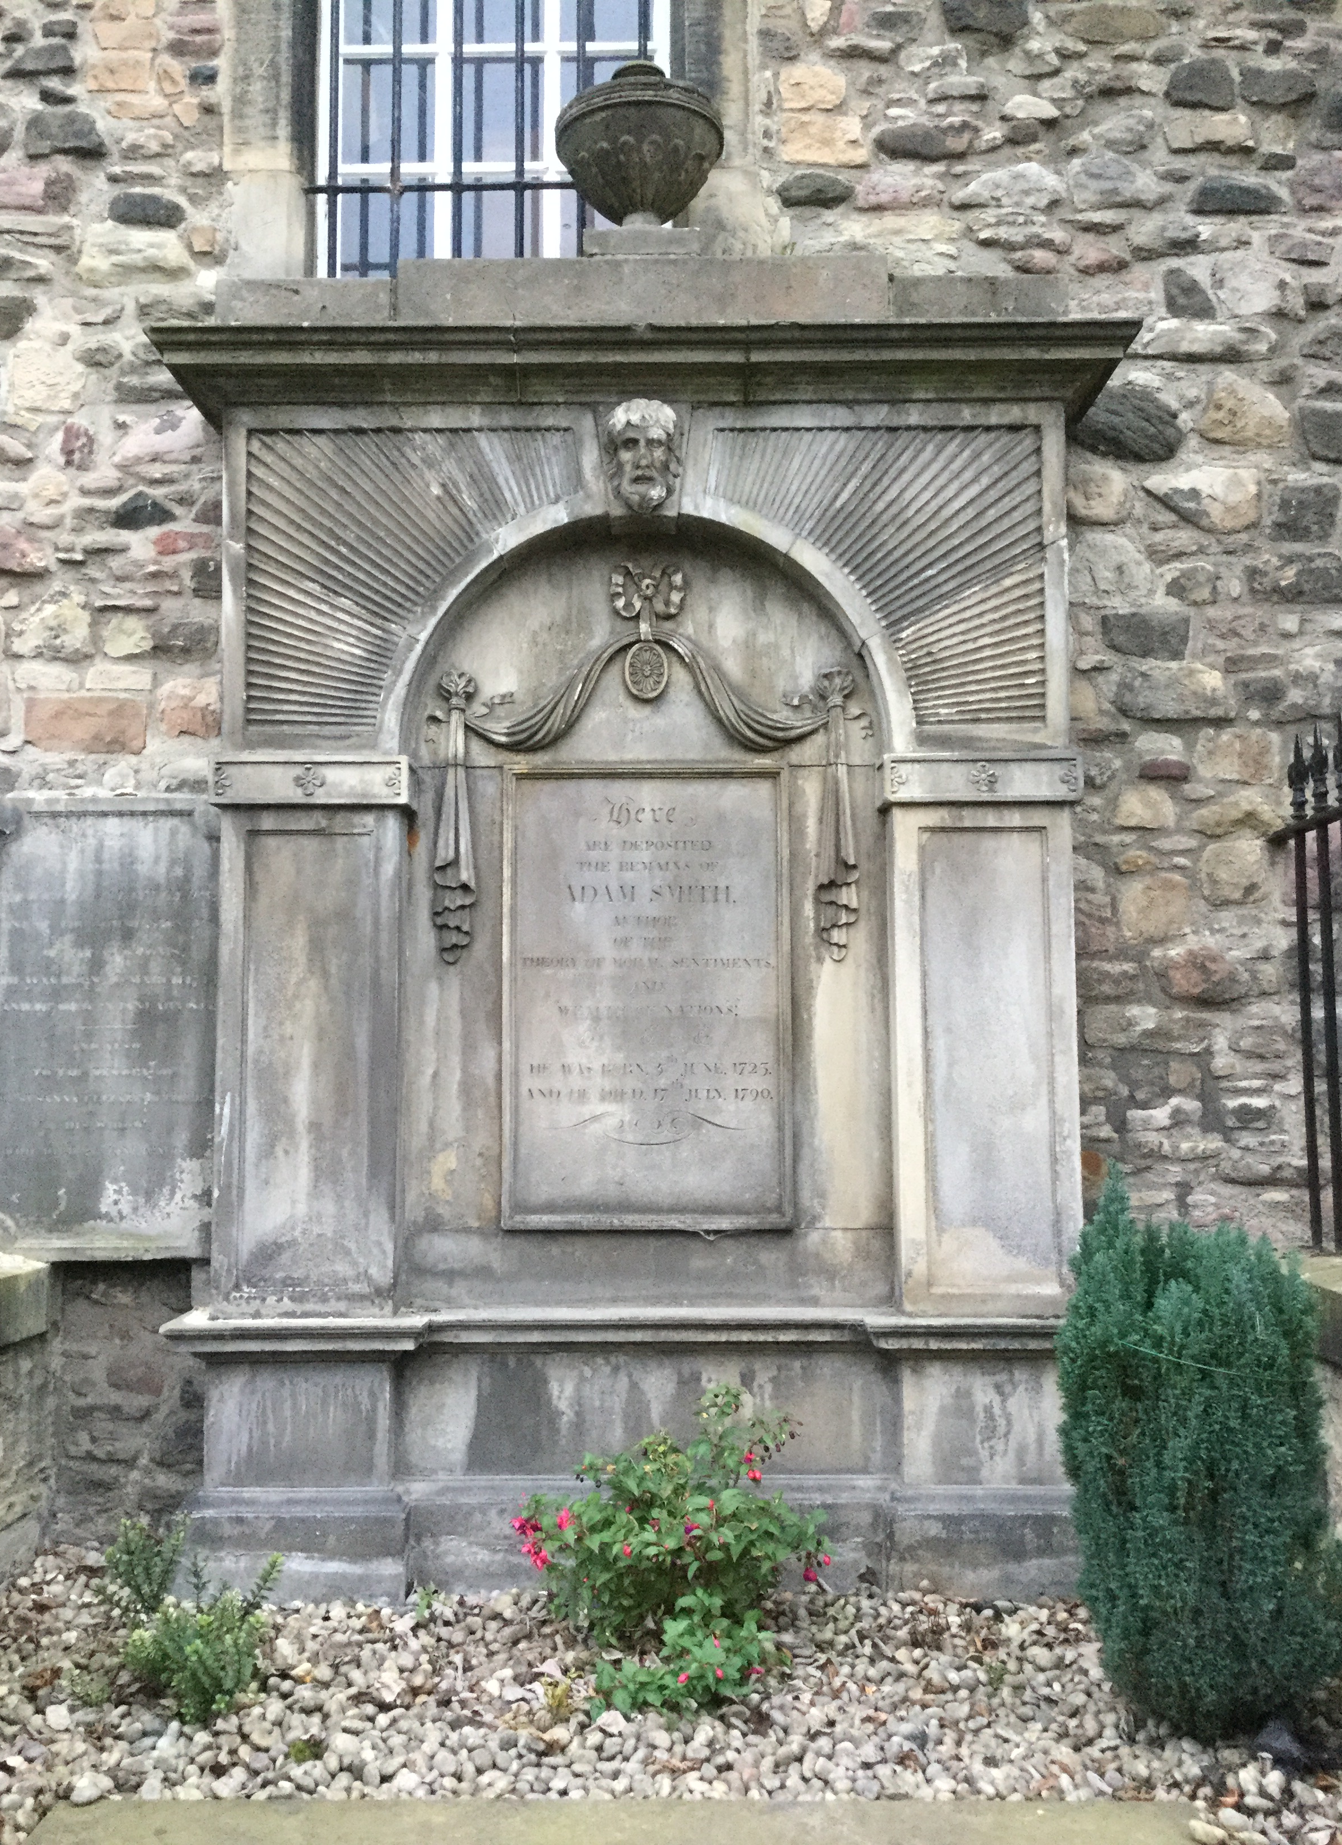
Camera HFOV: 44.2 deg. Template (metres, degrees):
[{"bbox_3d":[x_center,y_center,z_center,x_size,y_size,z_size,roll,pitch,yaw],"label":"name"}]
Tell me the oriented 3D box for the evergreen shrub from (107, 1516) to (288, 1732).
[{"bbox_3d":[-1.094,1.557,3.761,0.360,0.319,0.433,0,-5,0],"label":"evergreen shrub"}]

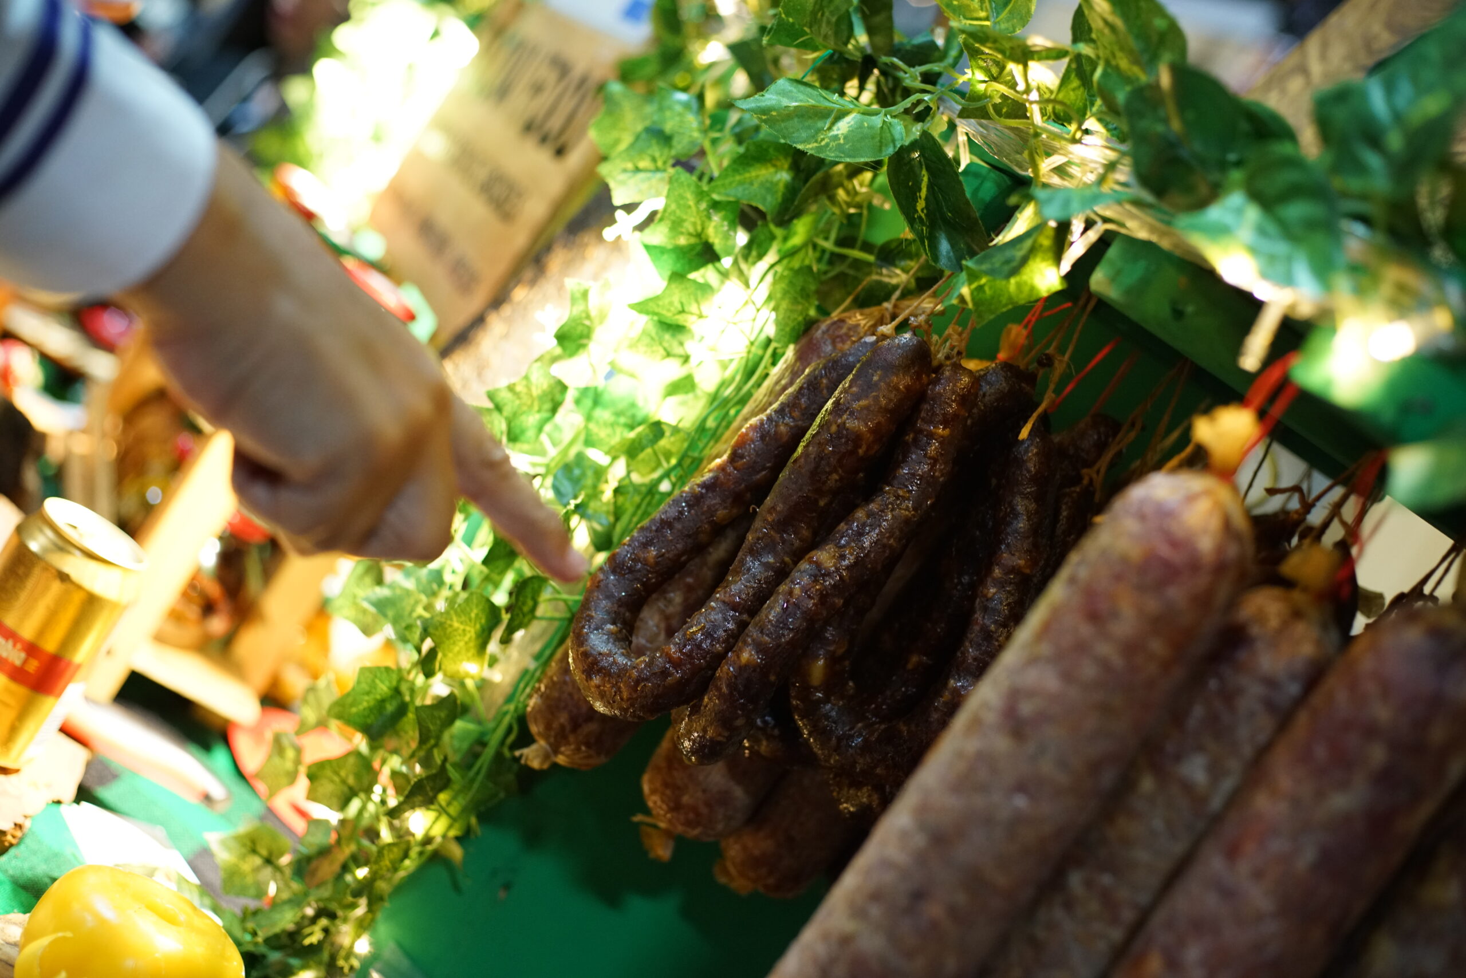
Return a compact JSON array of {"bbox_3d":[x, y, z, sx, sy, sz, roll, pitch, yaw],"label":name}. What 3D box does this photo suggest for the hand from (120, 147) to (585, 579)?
[{"bbox_3d":[-0.131,-0.018,0.708,0.203,0.087,0.074,43,-5,-31],"label":"hand"}]

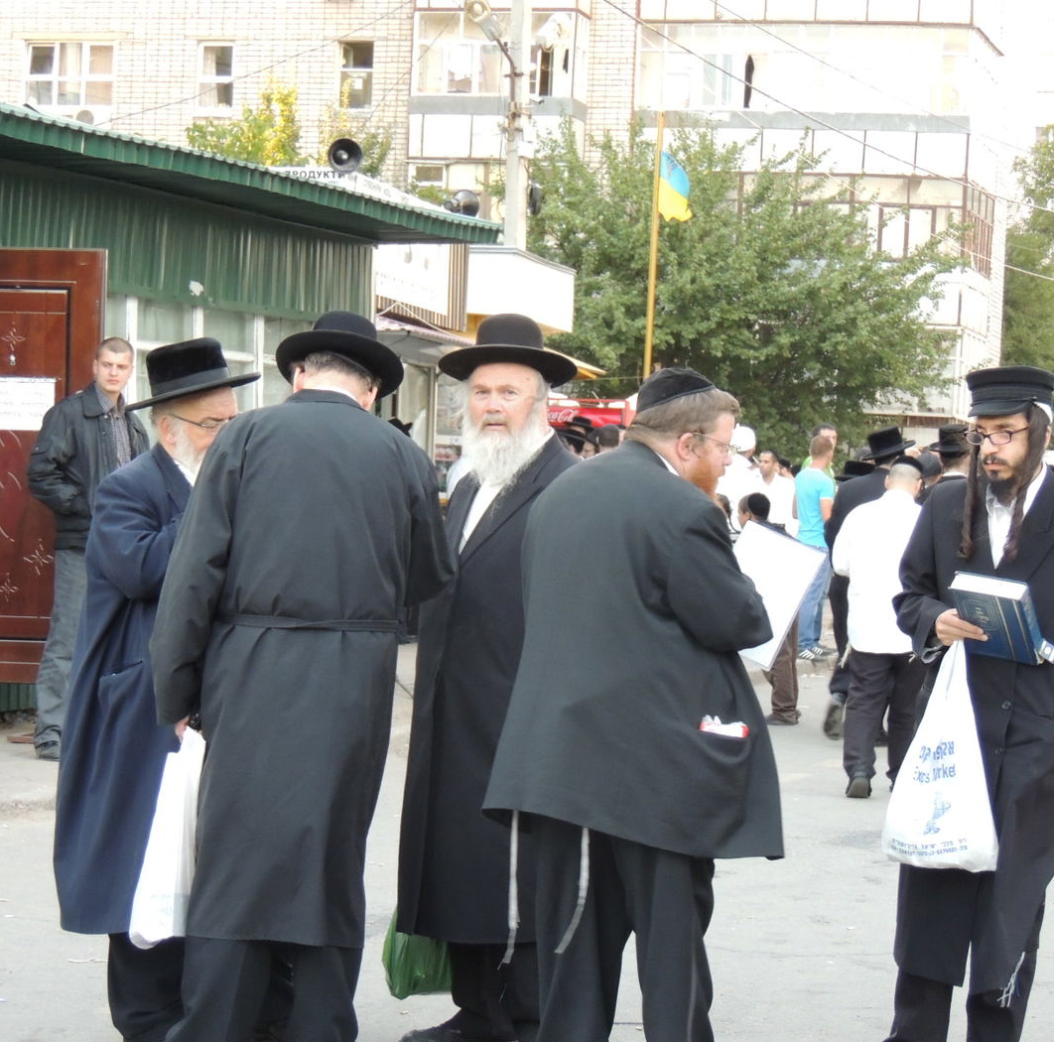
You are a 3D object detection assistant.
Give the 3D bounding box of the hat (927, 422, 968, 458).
[{"bbox_3d":[2.424,-0.477,20.500,0.315,0.135,0.350,2,9,6],"label":"hat"}]

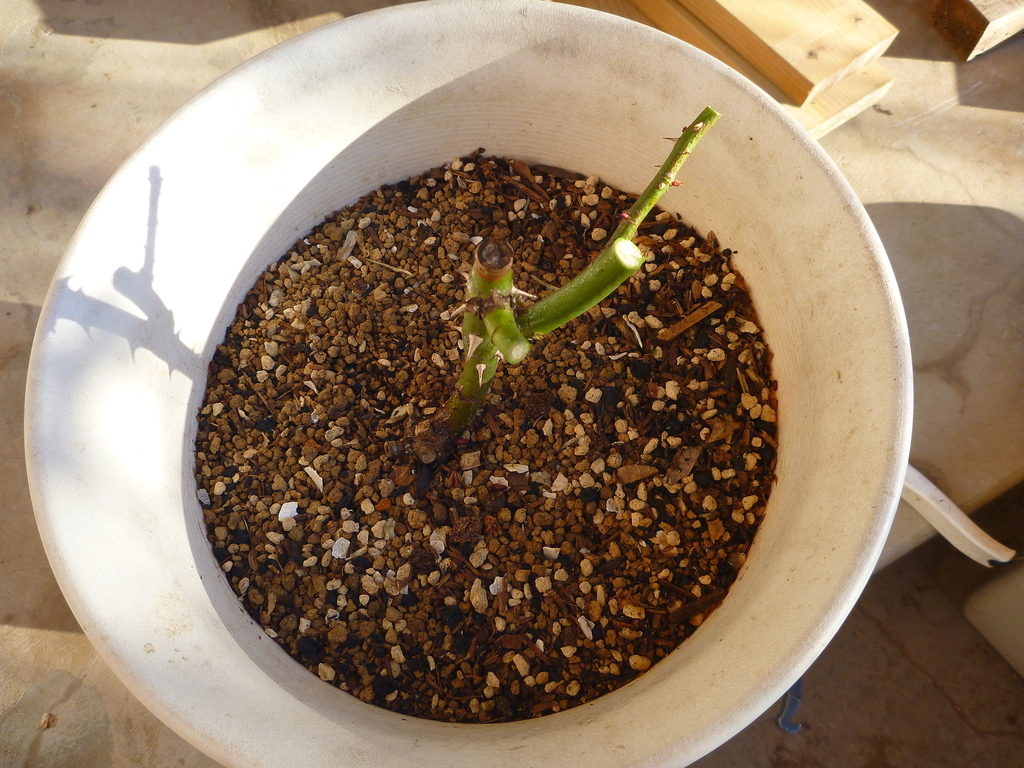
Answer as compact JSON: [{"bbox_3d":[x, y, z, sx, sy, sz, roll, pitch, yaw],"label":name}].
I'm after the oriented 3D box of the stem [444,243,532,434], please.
[{"bbox_3d":[-0.011,-0.012,0.308,0.033,0.140,0.024,1,68,-3],"label":"stem"}]

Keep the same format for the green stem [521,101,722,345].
[{"bbox_3d":[0.037,-0.047,0.270,0.097,0.018,0.031,-46,42,19],"label":"green stem"}]

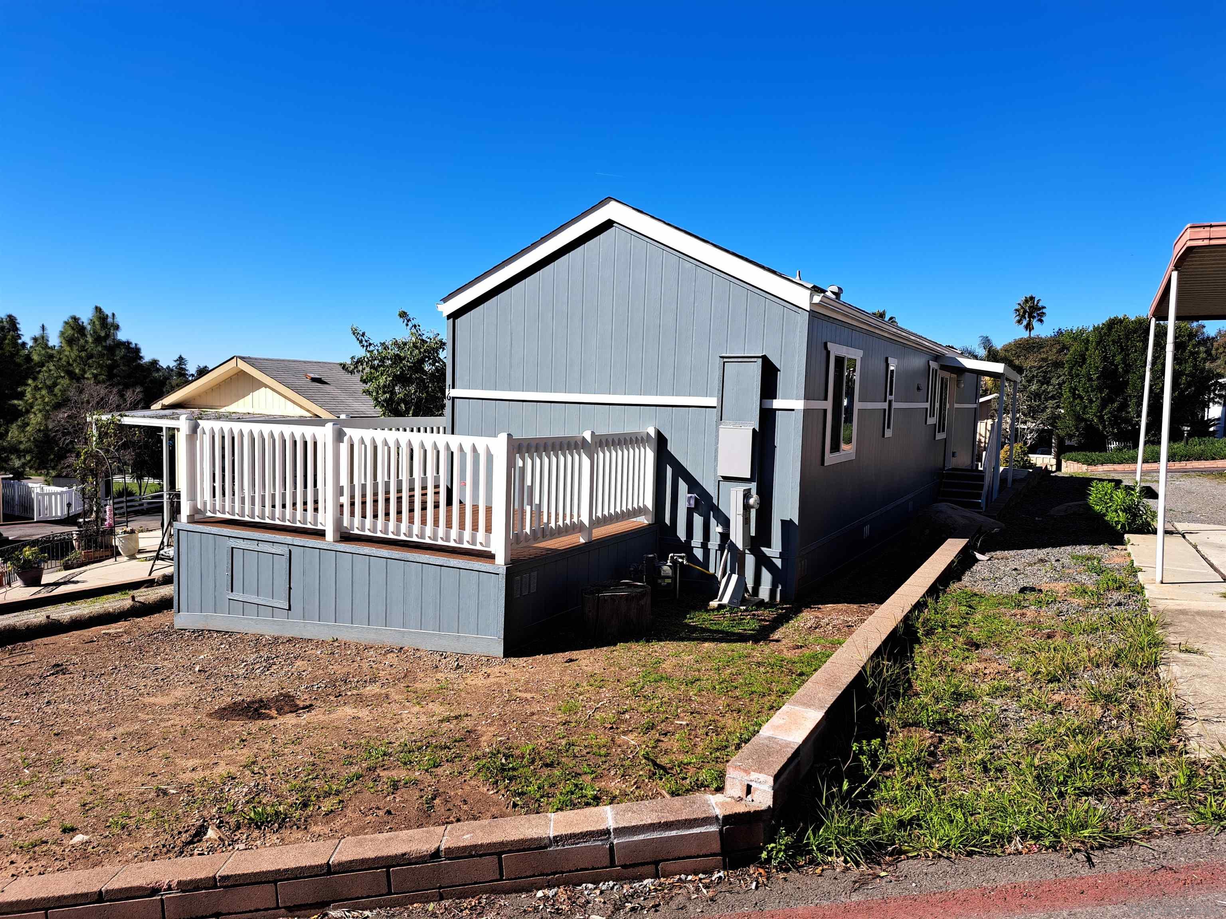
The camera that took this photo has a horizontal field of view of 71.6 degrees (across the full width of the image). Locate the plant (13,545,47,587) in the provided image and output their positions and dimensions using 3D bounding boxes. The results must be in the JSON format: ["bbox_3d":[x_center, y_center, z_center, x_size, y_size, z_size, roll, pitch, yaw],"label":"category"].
[{"bbox_3d":[-8.761,1.561,12.756,0.500,0.590,0.500,4,5,29],"label":"plant"}]

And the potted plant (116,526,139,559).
[{"bbox_3d":[-8.504,1.410,14.893,0.410,0.570,0.410,4,5,29],"label":"potted plant"}]

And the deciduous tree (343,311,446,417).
[{"bbox_3d":[-3.361,-0.451,14.476,2.450,4.300,2.450,4,5,29],"label":"deciduous tree"}]

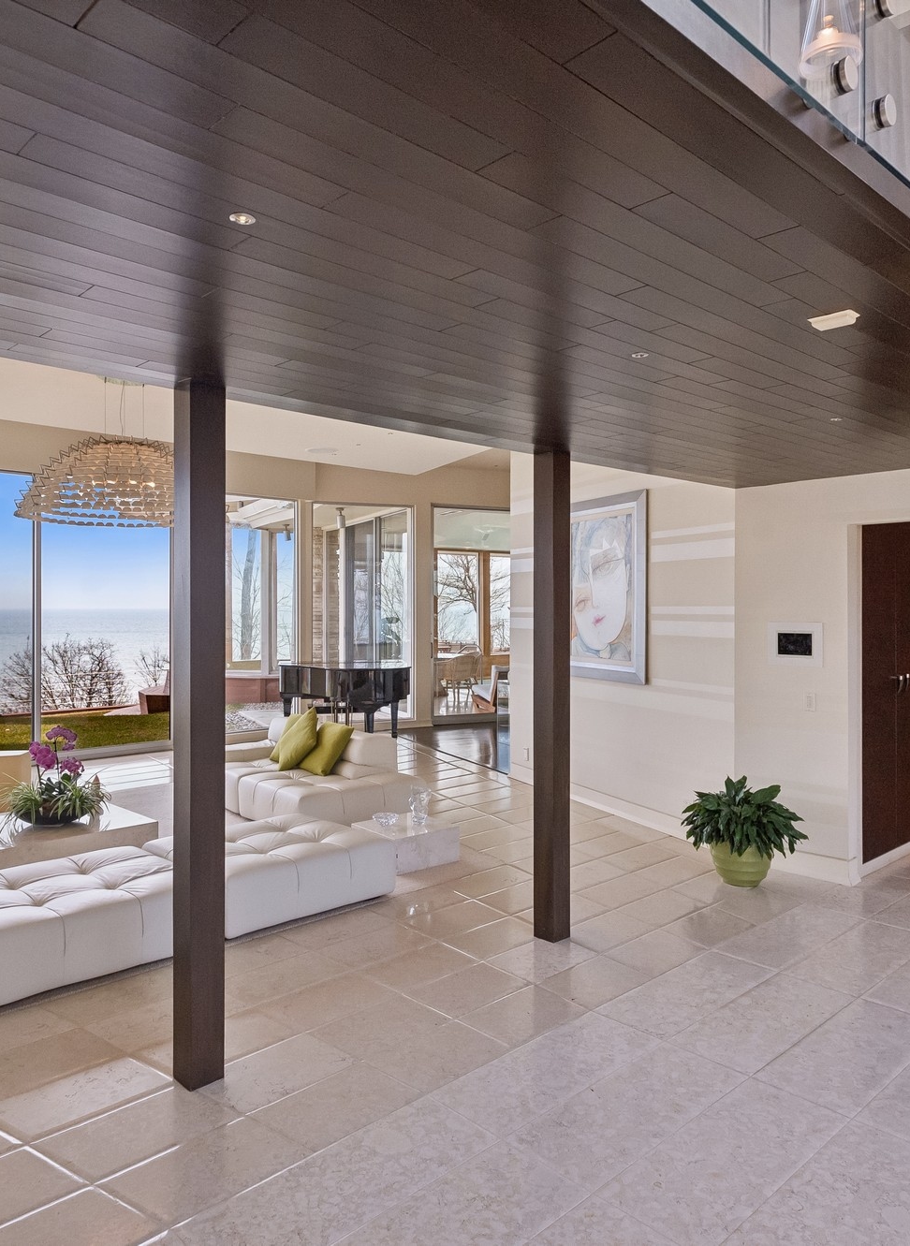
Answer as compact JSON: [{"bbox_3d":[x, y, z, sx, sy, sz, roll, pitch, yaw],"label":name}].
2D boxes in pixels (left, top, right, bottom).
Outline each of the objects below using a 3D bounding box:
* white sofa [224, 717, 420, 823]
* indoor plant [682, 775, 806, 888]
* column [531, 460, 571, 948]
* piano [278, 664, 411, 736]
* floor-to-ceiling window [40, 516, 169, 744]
[{"bbox_3d":[-1.393,1.278,7.985,1.232,0.686,1.901,-1,1,-43],"label":"white sofa"},{"bbox_3d":[1.847,1.318,5.673,0.774,0.686,0.739,0,1,0],"label":"indoor plant"},{"bbox_3d":[0.527,0.375,4.753,0.134,2.605,0.134,-1,1,-43],"label":"column"},{"bbox_3d":[-1.461,1.061,11.900,1.514,0.986,1.443,0,1,23],"label":"piano"},{"bbox_3d":[-4.080,-0.092,10.356,0.106,3.098,1.561,1,1,45],"label":"floor-to-ceiling window"}]

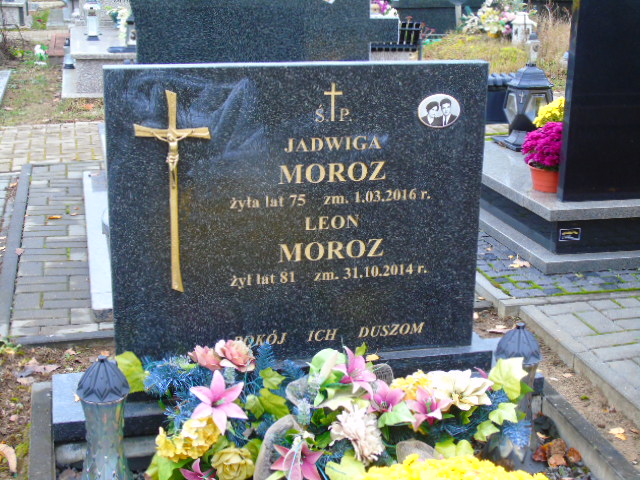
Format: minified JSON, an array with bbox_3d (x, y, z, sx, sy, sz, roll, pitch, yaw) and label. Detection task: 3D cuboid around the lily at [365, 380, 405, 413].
[{"bbox_3d":[0.163,0.392,2.500,0.105,0.100,0.070,2,-24,4],"label":"lily"}]

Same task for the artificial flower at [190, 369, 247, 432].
[{"bbox_3d":[-0.256,0.406,2.514,0.142,0.155,0.065,-1,-5,-6],"label":"artificial flower"}]

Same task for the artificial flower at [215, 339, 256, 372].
[{"bbox_3d":[-0.219,0.299,2.587,0.105,0.080,0.085,-4,-3,-14],"label":"artificial flower"}]

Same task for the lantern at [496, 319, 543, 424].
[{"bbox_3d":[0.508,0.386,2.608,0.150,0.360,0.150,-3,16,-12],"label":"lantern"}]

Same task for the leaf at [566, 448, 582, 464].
[{"bbox_3d":[0.700,0.595,2.745,0.042,0.032,0.035,-3,17,-13],"label":"leaf"}]

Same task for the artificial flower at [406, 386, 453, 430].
[{"bbox_3d":[0.271,0.417,2.470,0.113,0.113,0.070,3,-19,7],"label":"artificial flower"}]

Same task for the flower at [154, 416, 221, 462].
[{"bbox_3d":[-0.328,0.493,2.469,0.165,0.105,0.120,-2,17,-8],"label":"flower"}]

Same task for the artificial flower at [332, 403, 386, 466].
[{"bbox_3d":[0.091,0.469,2.420,0.126,0.140,0.095,2,-14,2],"label":"artificial flower"}]

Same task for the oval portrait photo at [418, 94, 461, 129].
[{"bbox_3d":[0.322,-0.345,2.676,0.118,0.090,0.010,-3,16,-12],"label":"oval portrait photo"}]

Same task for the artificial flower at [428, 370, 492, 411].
[{"bbox_3d":[0.352,0.378,2.500,0.155,0.070,0.115,3,56,8],"label":"artificial flower"}]

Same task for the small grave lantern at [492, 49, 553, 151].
[{"bbox_3d":[1.082,-0.688,5.027,0.260,0.430,0.260,-3,16,-12],"label":"small grave lantern"}]

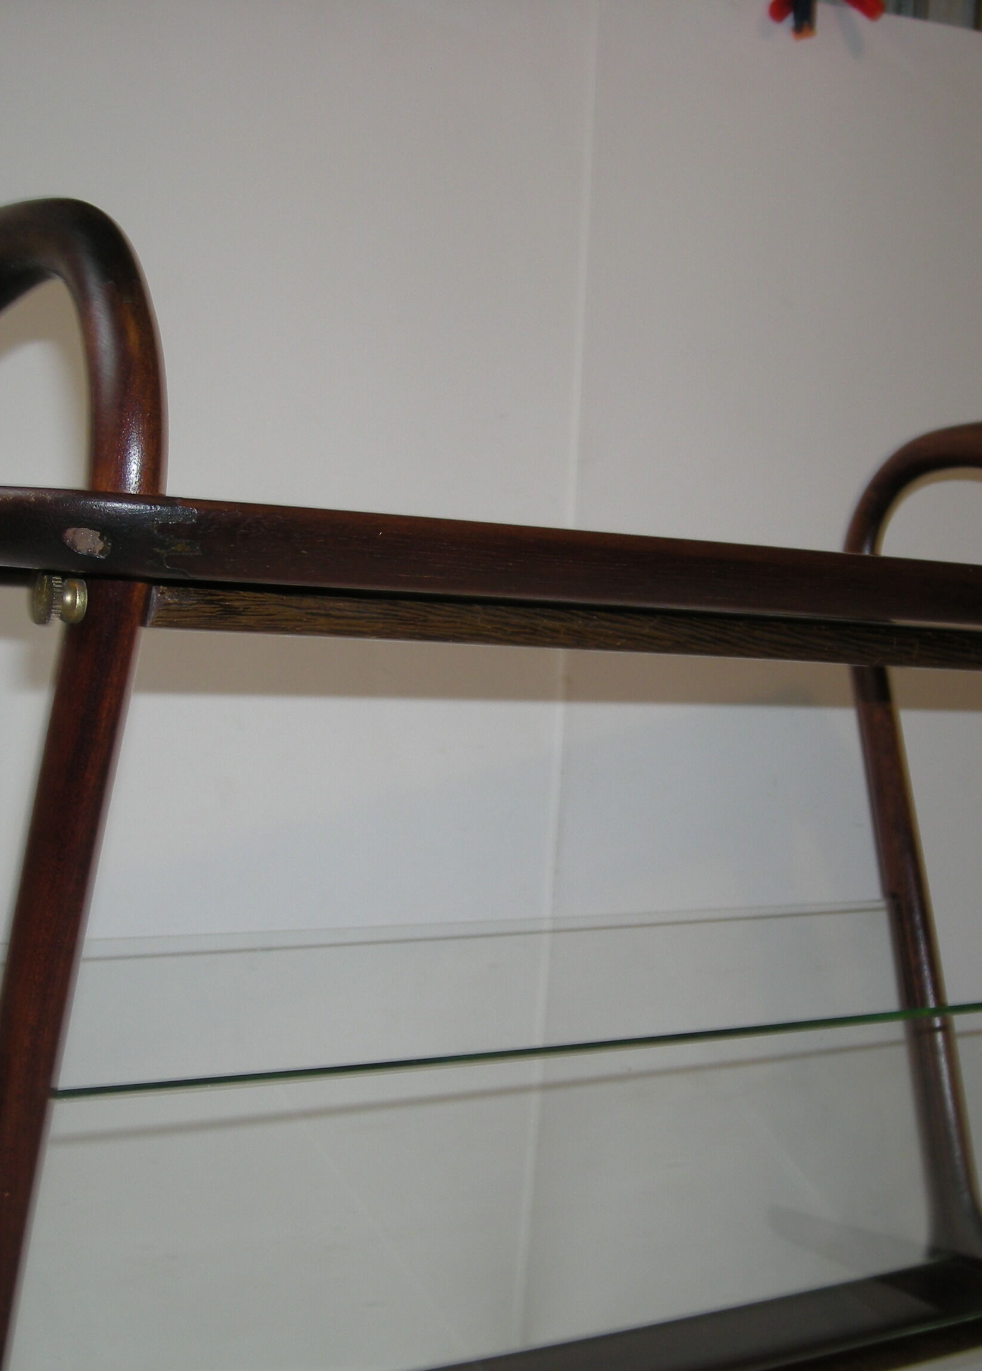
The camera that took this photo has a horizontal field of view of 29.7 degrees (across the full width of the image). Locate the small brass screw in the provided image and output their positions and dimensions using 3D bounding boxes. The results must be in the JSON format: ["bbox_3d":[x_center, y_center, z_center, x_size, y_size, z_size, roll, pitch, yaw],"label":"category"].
[{"bbox_3d":[-0.142,-0.028,0.607,0.015,0.017,0.017,2,4,-33],"label":"small brass screw"}]

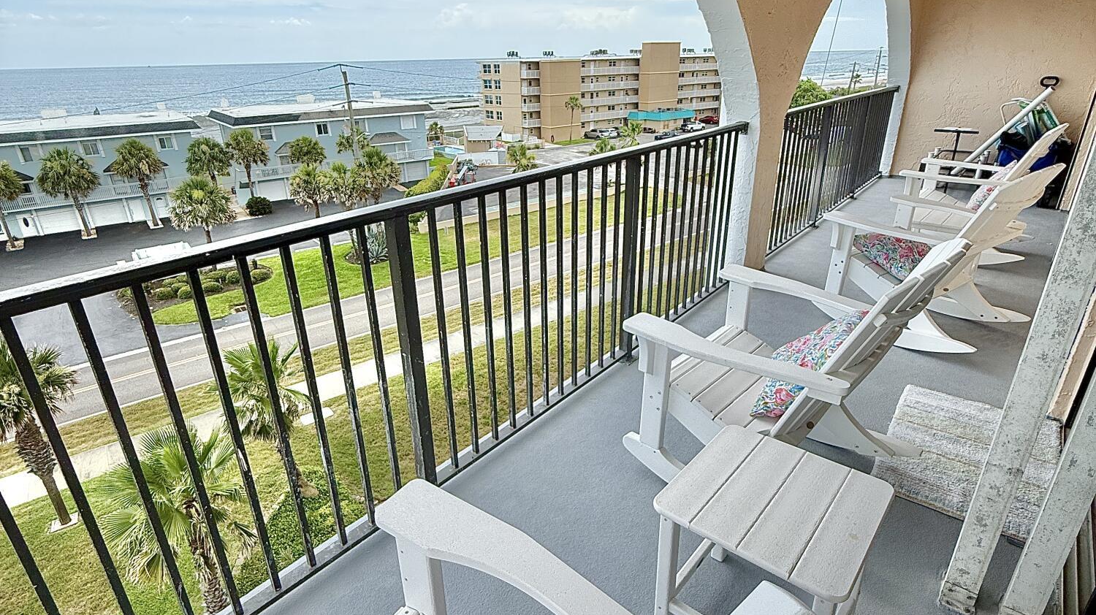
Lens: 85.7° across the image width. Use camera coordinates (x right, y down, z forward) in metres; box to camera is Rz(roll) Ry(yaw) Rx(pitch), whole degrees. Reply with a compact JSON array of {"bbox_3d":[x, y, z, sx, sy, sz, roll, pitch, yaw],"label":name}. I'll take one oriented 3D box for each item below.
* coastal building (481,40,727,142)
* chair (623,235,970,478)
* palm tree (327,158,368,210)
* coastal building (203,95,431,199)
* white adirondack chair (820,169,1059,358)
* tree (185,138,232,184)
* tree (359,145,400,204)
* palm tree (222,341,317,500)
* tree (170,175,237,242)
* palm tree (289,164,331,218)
[{"bbox_3d":[16.427,-47.365,127.434,63.000,16.600,15.500,-17,28,-33],"label":"coastal building"},{"bbox_3d":[0.850,0.160,2.116,0.925,0.985,0.790,19,30,39],"label":"chair"},{"bbox_3d":[-15.569,-7.740,46.853,3.600,7.600,3.600,-18,28,-34],"label":"palm tree"},{"bbox_3d":[-29.124,-21.387,76.877,24.500,9.900,17.000,-18,28,-34],"label":"coastal building"},{"bbox_3d":[2.142,-0.358,3.276,0.790,0.985,0.925,-16,27,-31],"label":"white adirondack chair"},{"bbox_3d":[-35.505,-13.885,62.532,4.700,7.500,4.700,-18,28,-34],"label":"tree"},{"bbox_3d":[-13.381,-8.304,47.177,3.600,8.300,3.600,-18,28,-34],"label":"tree"},{"bbox_3d":[-9.065,4.080,20.096,3.100,6.400,3.100,-18,28,-34],"label":"palm tree"},{"bbox_3d":[-25.436,-6.106,43.871,4.800,7.300,4.800,-18,28,-34],"label":"tree"},{"bbox_3d":[-18.467,-7.625,46.984,3.400,7.400,3.400,-18,28,-34],"label":"palm tree"}]

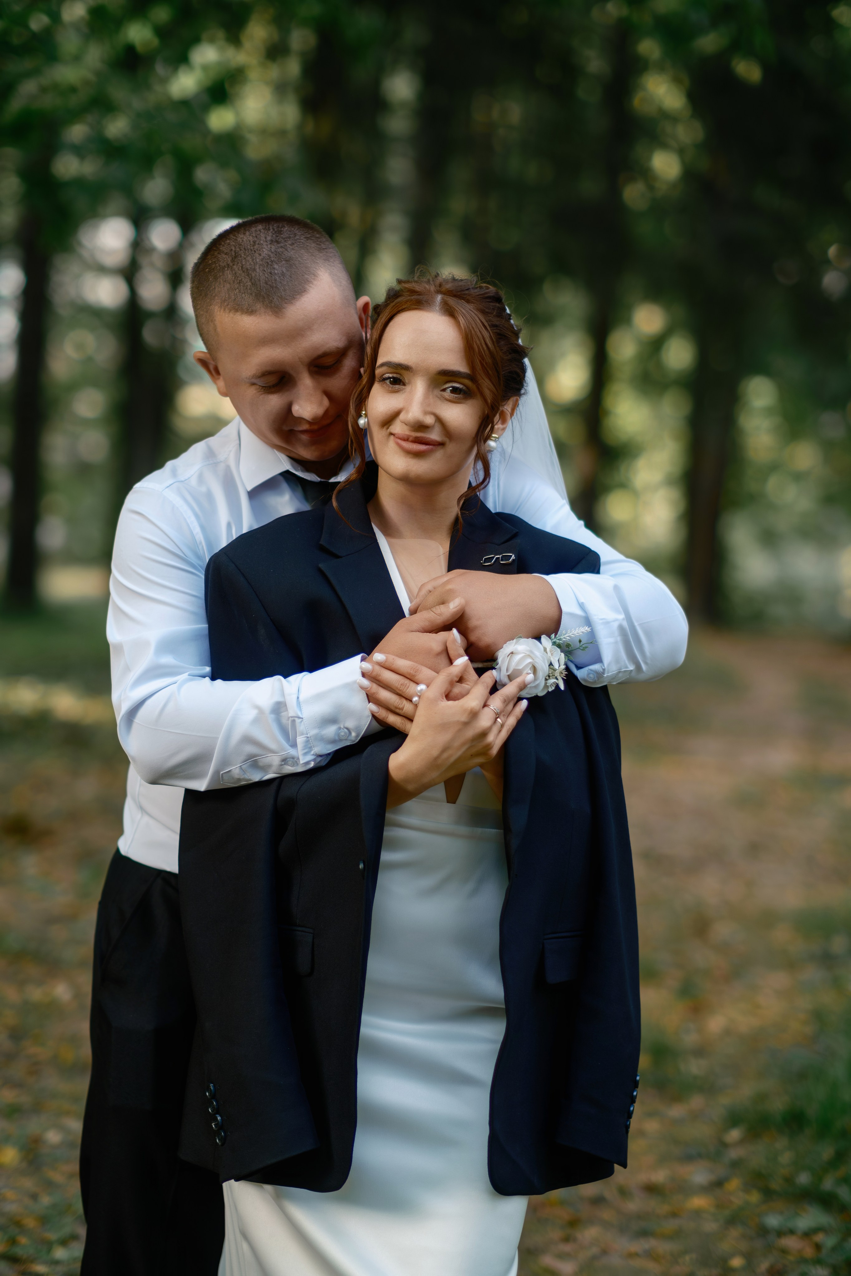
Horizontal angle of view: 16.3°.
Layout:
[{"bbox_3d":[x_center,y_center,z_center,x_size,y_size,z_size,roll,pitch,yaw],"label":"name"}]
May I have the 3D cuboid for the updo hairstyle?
[{"bbox_3d":[0.008,-0.257,3.110,0.187,0.243,0.220,8,2,8],"label":"updo hairstyle"}]

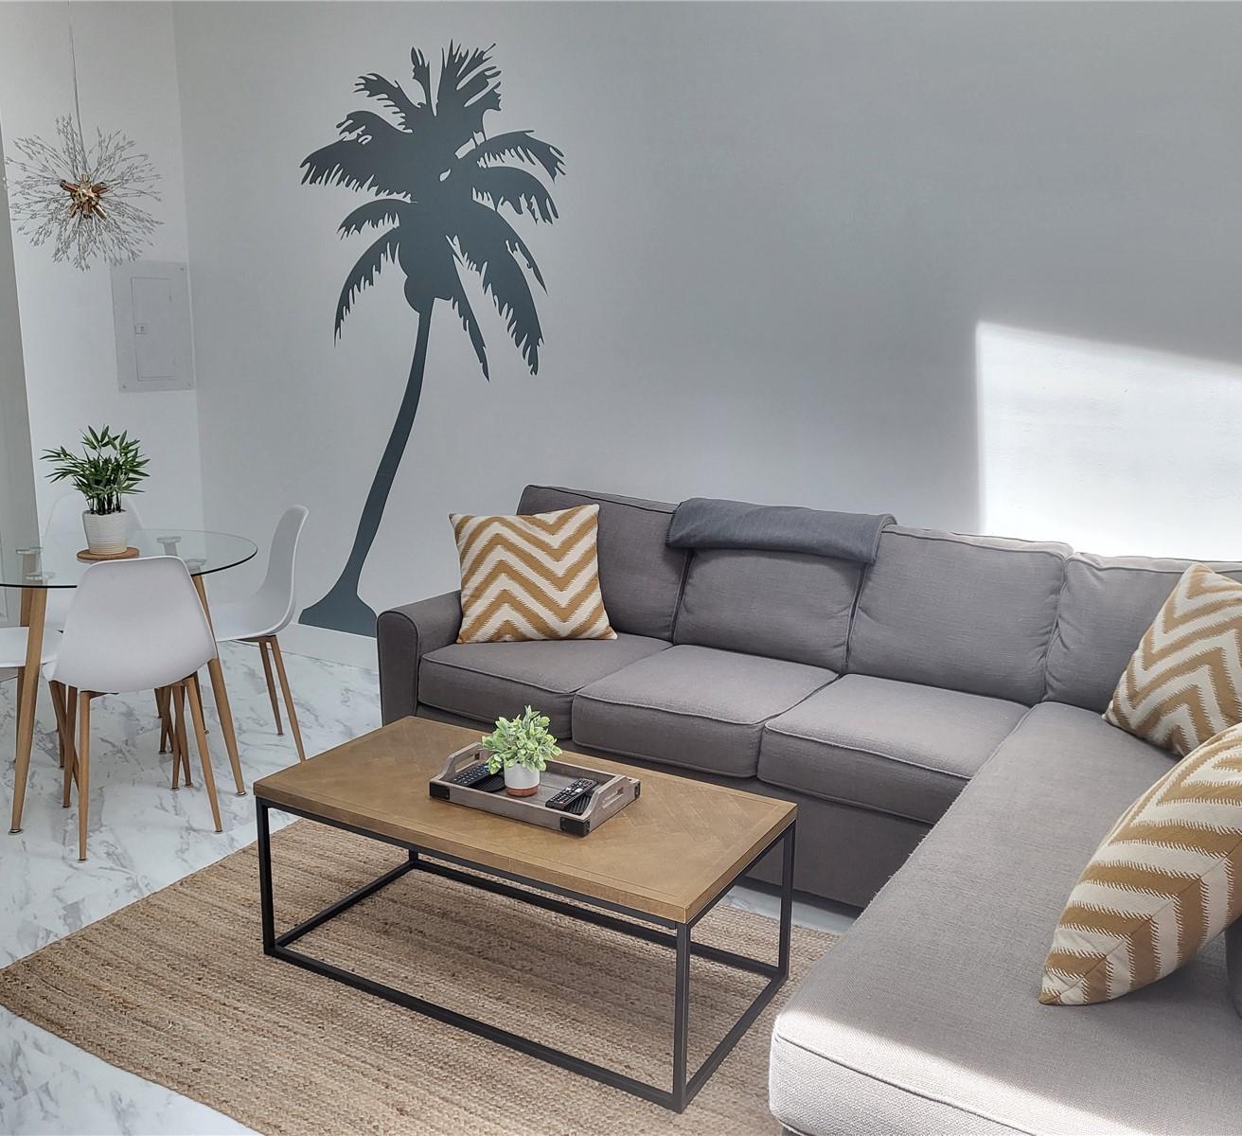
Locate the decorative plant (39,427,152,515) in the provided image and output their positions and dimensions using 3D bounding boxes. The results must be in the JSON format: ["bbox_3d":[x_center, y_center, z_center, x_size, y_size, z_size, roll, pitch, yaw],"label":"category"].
[{"bbox_3d":[-1.631,-0.303,3.534,0.304,0.274,0.300,-5,13,-24],"label":"decorative plant"}]

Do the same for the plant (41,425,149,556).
[{"bbox_3d":[-1.636,-0.242,3.544,0.304,0.398,0.300,-5,13,-24],"label":"plant"}]

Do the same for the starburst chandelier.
[{"bbox_3d":[-1.606,-1.258,3.364,0.450,0.765,0.450,7,13,29],"label":"starburst chandelier"}]

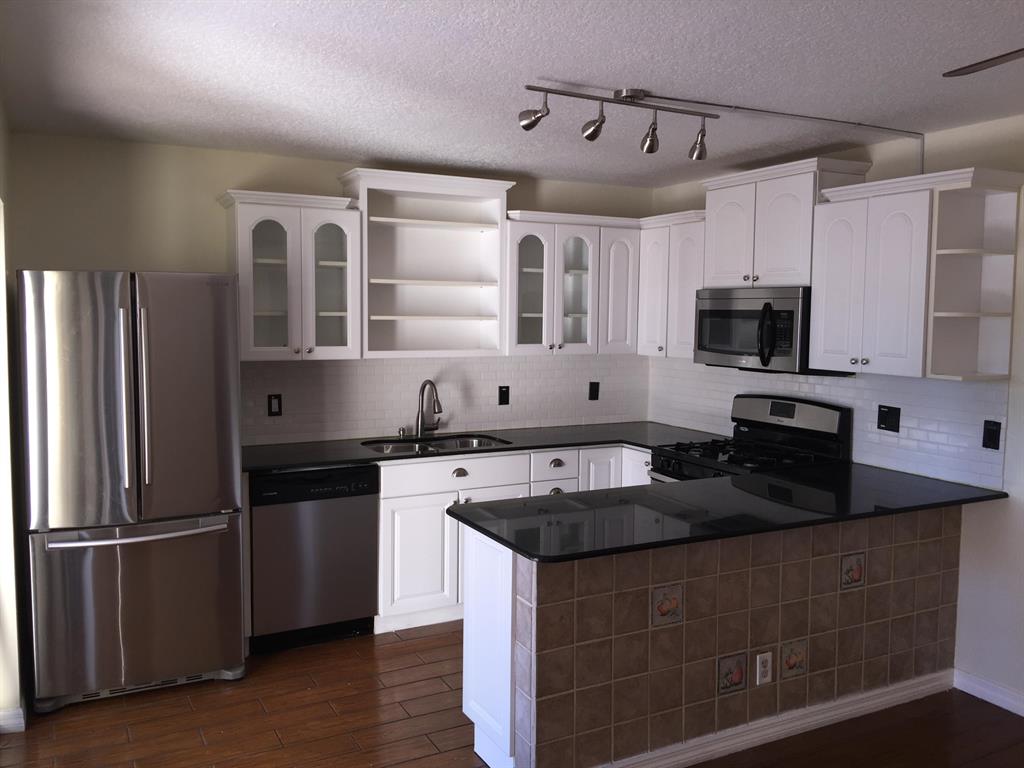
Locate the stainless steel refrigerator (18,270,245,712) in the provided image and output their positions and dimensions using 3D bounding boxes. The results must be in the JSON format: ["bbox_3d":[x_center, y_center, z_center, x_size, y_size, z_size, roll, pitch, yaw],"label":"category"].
[{"bbox_3d":[-1.707,0.404,3.870,0.814,1.777,0.784,-2,5,-27],"label":"stainless steel refrigerator"}]

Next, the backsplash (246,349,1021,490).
[{"bbox_3d":[0.281,0.155,4.022,2.690,0.455,2.467,-2,5,-27],"label":"backsplash"}]

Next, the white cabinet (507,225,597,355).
[{"bbox_3d":[0.171,-0.549,5.056,0.607,0.750,0.327,-2,5,-27],"label":"white cabinet"}]

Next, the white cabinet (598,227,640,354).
[{"bbox_3d":[0.578,-0.570,5.318,0.293,0.766,0.327,-2,5,-27],"label":"white cabinet"}]

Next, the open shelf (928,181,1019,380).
[{"bbox_3d":[1.876,-0.416,3.480,0.315,0.802,0.175,-2,5,-27],"label":"open shelf"}]

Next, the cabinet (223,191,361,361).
[{"bbox_3d":[-1.123,-0.530,4.363,0.643,0.804,0.367,-2,5,-27],"label":"cabinet"}]

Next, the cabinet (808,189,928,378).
[{"bbox_3d":[1.690,-0.433,3.827,0.327,0.766,0.612,-2,5,-27],"label":"cabinet"}]

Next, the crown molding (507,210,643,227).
[{"bbox_3d":[0.359,-0.935,4.932,0.862,0.060,0.077,-2,5,-27],"label":"crown molding"}]

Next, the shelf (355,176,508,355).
[{"bbox_3d":[-0.479,-0.632,4.769,0.855,0.958,0.325,-2,5,-27],"label":"shelf"}]

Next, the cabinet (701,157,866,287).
[{"bbox_3d":[1.369,-0.780,4.394,0.360,0.580,0.795,-2,5,-27],"label":"cabinet"}]

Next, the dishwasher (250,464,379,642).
[{"bbox_3d":[-1.071,0.814,4.395,0.612,0.870,0.615,-2,5,-27],"label":"dishwasher"}]

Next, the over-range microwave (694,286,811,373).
[{"bbox_3d":[1.327,-0.275,4.365,0.417,0.414,0.751,-2,5,-27],"label":"over-range microwave"}]

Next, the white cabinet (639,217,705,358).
[{"bbox_3d":[1.049,-0.551,4.981,0.329,0.780,0.621,-2,5,-27],"label":"white cabinet"}]

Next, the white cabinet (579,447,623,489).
[{"bbox_3d":[0.363,0.772,5.145,0.295,0.880,0.610,-2,5,-27],"label":"white cabinet"}]

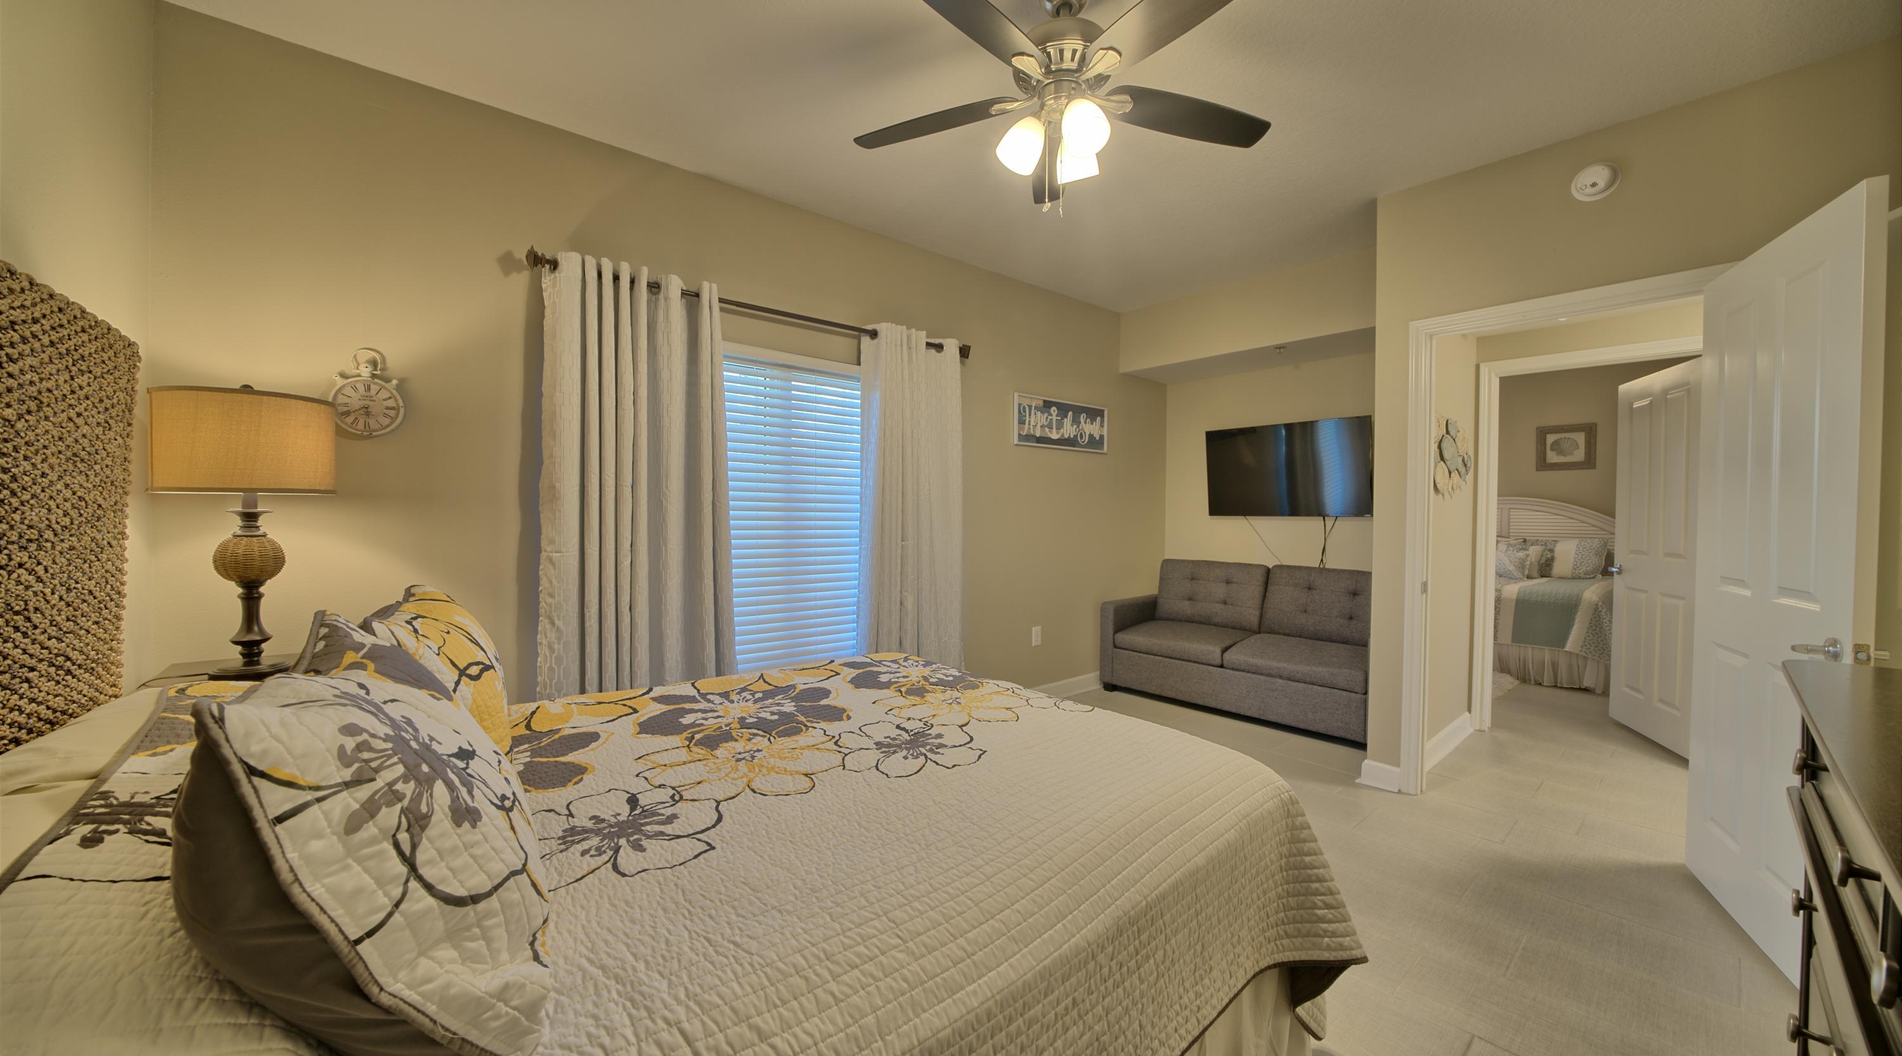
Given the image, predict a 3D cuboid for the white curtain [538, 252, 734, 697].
[{"bbox_3d":[-1.191,0.105,2.459,0.690,2.130,0.130,-2,2,-41],"label":"white curtain"}]

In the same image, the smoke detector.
[{"bbox_3d":[2.367,-1.269,2.329,0.045,0.135,0.135,-2,2,-41],"label":"smoke detector"}]

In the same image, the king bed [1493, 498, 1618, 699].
[{"bbox_3d":[4.800,0.422,5.828,2.150,1.460,2.030,-1,1,-40],"label":"king bed"}]

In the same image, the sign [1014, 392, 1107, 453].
[{"bbox_3d":[0.749,-0.675,4.189,0.935,0.320,0.030,-2,2,-41],"label":"sign"}]

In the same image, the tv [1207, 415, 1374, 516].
[{"bbox_3d":[2.244,-0.383,4.289,0.070,0.625,1.045,-11,8,-40],"label":"tv"}]

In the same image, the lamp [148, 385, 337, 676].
[{"bbox_3d":[-1.780,0.002,1.617,0.320,0.725,0.320,-2,2,-41],"label":"lamp"}]

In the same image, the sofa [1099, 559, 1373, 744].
[{"bbox_3d":[1.949,0.710,4.095,0.850,0.890,1.730,-2,2,-42],"label":"sofa"}]

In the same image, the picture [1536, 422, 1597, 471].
[{"bbox_3d":[5.819,-0.757,5.990,0.030,0.430,0.405,-2,2,-41],"label":"picture"}]

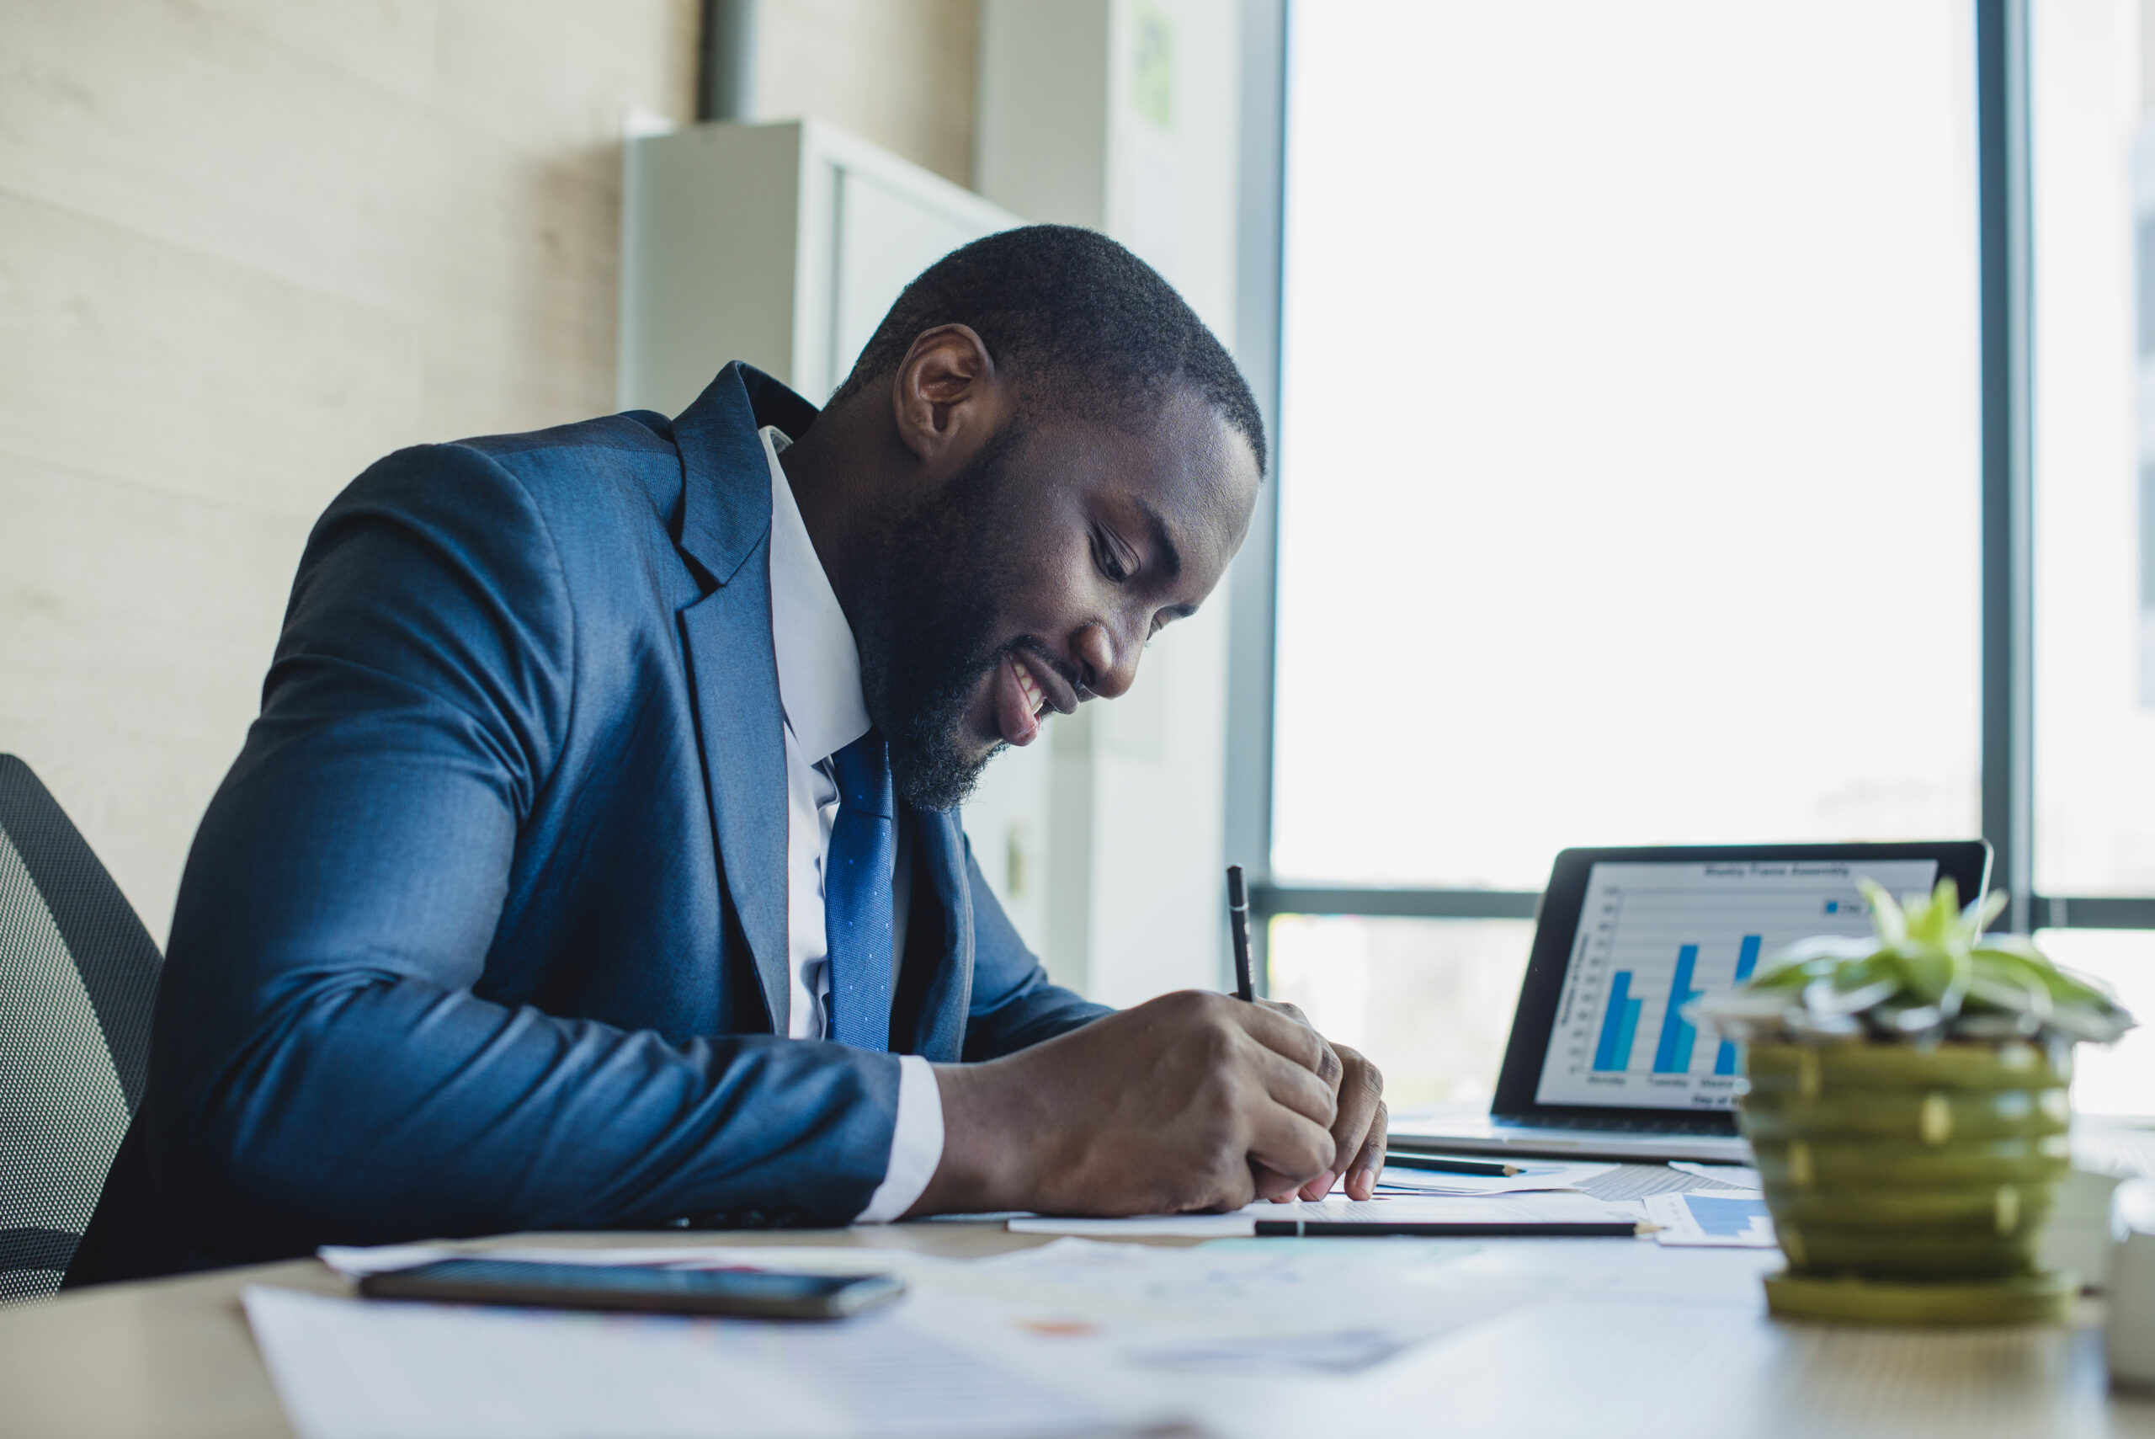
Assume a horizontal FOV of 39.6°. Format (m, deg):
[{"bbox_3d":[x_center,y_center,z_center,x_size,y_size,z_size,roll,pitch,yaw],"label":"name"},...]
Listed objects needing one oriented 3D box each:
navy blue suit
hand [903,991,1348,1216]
[{"bbox_3d":[-0.200,0.119,1.450,0.480,0.570,0.590,-2,-6,33],"label":"navy blue suit"},{"bbox_3d":[0.022,0.173,1.350,0.180,0.100,0.095,3,-5,-13],"label":"hand"}]

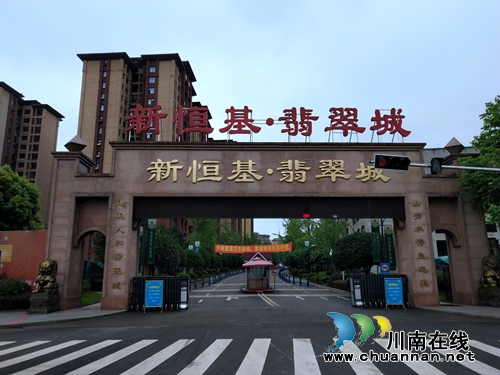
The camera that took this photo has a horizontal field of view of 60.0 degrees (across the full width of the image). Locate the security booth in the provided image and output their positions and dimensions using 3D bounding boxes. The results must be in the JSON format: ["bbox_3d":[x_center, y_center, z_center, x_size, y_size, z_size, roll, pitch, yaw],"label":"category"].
[{"bbox_3d":[0.726,7.043,36.150,2.650,3.150,2.500,0,-12,-2],"label":"security booth"}]

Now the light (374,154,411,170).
[{"bbox_3d":[4.677,-0.813,14.200,1.130,0.420,0.330,0,-12,-3],"label":"light"}]

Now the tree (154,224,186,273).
[{"bbox_3d":[-6.339,5.519,34.550,2.700,5.100,2.700,0,-12,-2],"label":"tree"}]

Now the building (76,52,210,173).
[{"bbox_3d":[-28.711,-3.438,110.009,26.000,57.000,19.000,-1,-12,4],"label":"building"}]

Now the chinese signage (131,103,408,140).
[{"bbox_3d":[1.163,-3.949,25.878,17.019,2.018,0.300,0,-12,-2],"label":"chinese signage"}]

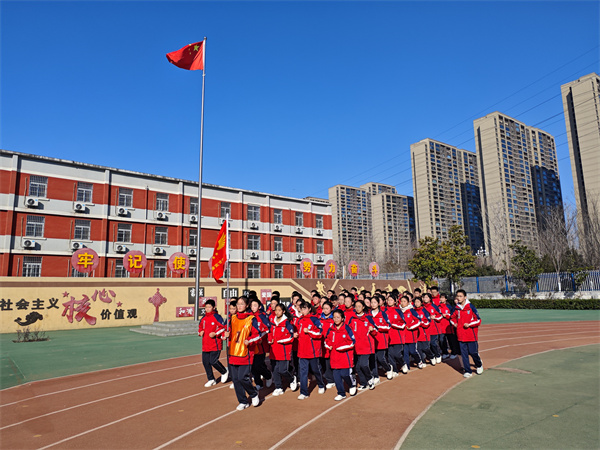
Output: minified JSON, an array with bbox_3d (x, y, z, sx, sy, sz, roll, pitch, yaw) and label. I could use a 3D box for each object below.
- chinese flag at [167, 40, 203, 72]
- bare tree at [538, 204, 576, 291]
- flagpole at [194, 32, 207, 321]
[{"bbox_3d":[-6.119,-9.042,22.230,2.000,1.600,0.400,1,-10,-16],"label":"chinese flag"},{"bbox_3d":[22.284,1.947,36.000,3.000,7.400,3.000,-7,-11,31],"label":"bare tree"},{"bbox_3d":[-5.024,-2.724,21.198,0.180,14.900,0.180,2,-10,-14],"label":"flagpole"}]

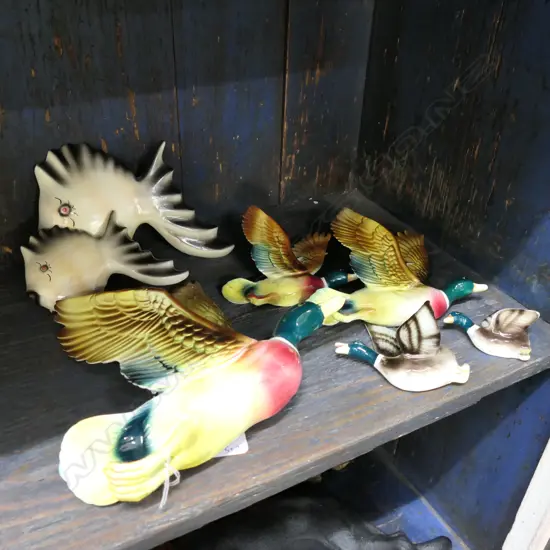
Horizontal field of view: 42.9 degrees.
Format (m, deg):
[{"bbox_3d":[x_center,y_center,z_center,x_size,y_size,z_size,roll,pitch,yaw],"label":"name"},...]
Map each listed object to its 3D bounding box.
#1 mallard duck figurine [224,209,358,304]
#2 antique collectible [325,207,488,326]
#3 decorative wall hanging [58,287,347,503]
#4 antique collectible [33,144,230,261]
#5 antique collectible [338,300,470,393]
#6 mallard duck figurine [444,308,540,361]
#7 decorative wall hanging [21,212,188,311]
[{"bbox_3d":[0.010,-0.018,0.668,0.133,0.062,0.083,-5,34,-10],"label":"mallard duck figurine"},{"bbox_3d":[0.112,-0.011,0.648,0.173,0.079,0.094,-5,34,-10],"label":"antique collectible"},{"bbox_3d":[-0.051,0.044,0.530,0.268,0.106,0.121,-25,42,-34],"label":"decorative wall hanging"},{"bbox_3d":[-0.134,-0.068,0.694,0.182,0.129,0.034,-8,18,-14],"label":"antique collectible"},{"bbox_3d":[0.107,0.061,0.597,0.115,0.040,0.068,6,34,6],"label":"antique collectible"},{"bbox_3d":[0.190,0.047,0.628,0.083,0.034,0.035,14,36,17],"label":"mallard duck figurine"},{"bbox_3d":[-0.158,-0.017,0.659,0.146,0.082,0.026,-14,12,-22],"label":"decorative wall hanging"}]

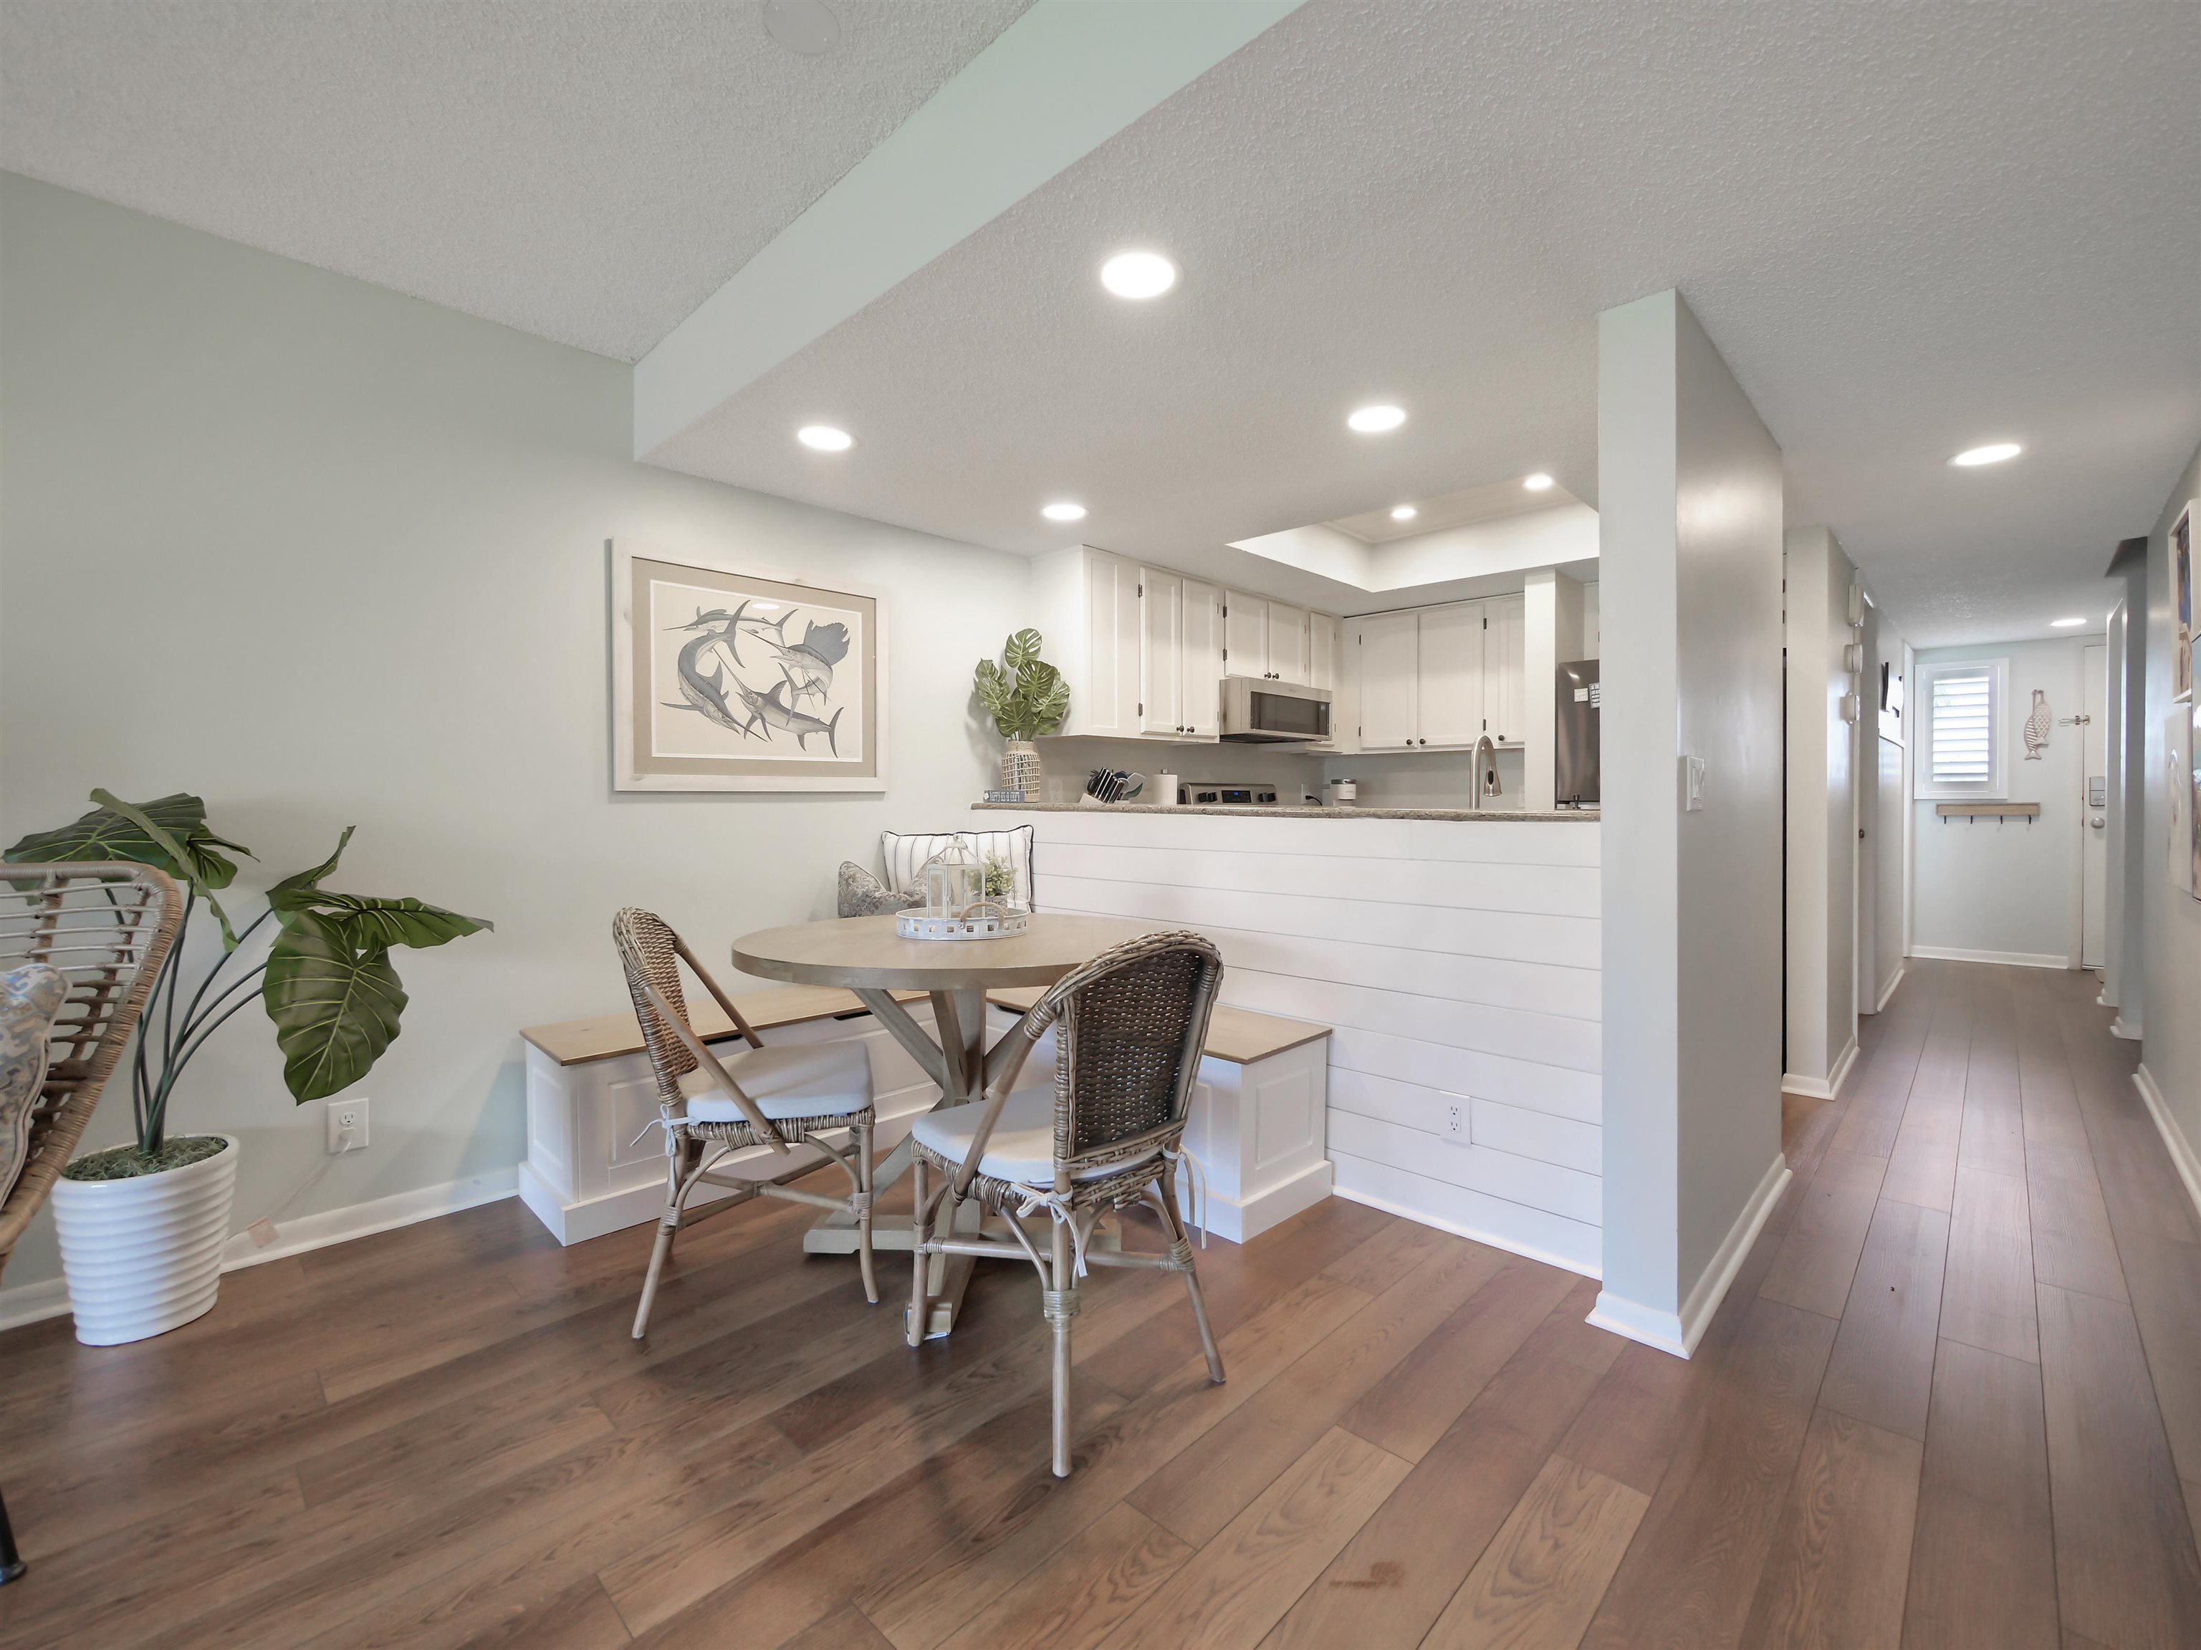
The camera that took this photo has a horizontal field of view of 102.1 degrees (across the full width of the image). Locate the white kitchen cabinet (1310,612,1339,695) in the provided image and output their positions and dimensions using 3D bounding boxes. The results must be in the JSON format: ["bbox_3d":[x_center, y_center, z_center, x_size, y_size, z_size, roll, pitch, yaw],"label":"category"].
[{"bbox_3d":[1.134,-0.791,5.033,0.330,0.750,0.330,-2,2,-45],"label":"white kitchen cabinet"}]

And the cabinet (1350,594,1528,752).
[{"bbox_3d":[1.888,-0.781,4.753,0.340,0.770,1.130,-2,2,-45],"label":"cabinet"}]

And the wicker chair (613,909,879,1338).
[{"bbox_3d":[-0.781,0.611,2.053,0.540,0.870,0.470,-1,1,-16],"label":"wicker chair"}]

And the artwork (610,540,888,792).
[{"bbox_3d":[-1.136,-0.492,3.005,0.927,0.760,0.030,-2,2,-45],"label":"artwork"}]

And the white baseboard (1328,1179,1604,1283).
[{"bbox_3d":[0.877,1.000,2.213,0.022,0.034,0.670,-2,2,-45],"label":"white baseboard"}]

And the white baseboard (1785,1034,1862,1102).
[{"bbox_3d":[2.836,0.912,3.485,0.900,0.092,0.150,-2,2,-45],"label":"white baseboard"}]

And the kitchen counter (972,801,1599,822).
[{"bbox_3d":[0.396,-0.041,2.889,0.380,0.032,2.320,-2,2,-45],"label":"kitchen counter"}]

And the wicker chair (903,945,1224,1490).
[{"bbox_3d":[-0.076,0.608,1.718,0.470,0.870,0.540,-2,2,-39],"label":"wicker chair"}]

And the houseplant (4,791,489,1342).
[{"bbox_3d":[-1.802,0.497,1.991,0.820,1.130,0.580,-2,2,-45],"label":"houseplant"}]

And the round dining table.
[{"bbox_3d":[-0.342,0.653,2.167,0.990,0.768,0.990,-1,1,0],"label":"round dining table"}]

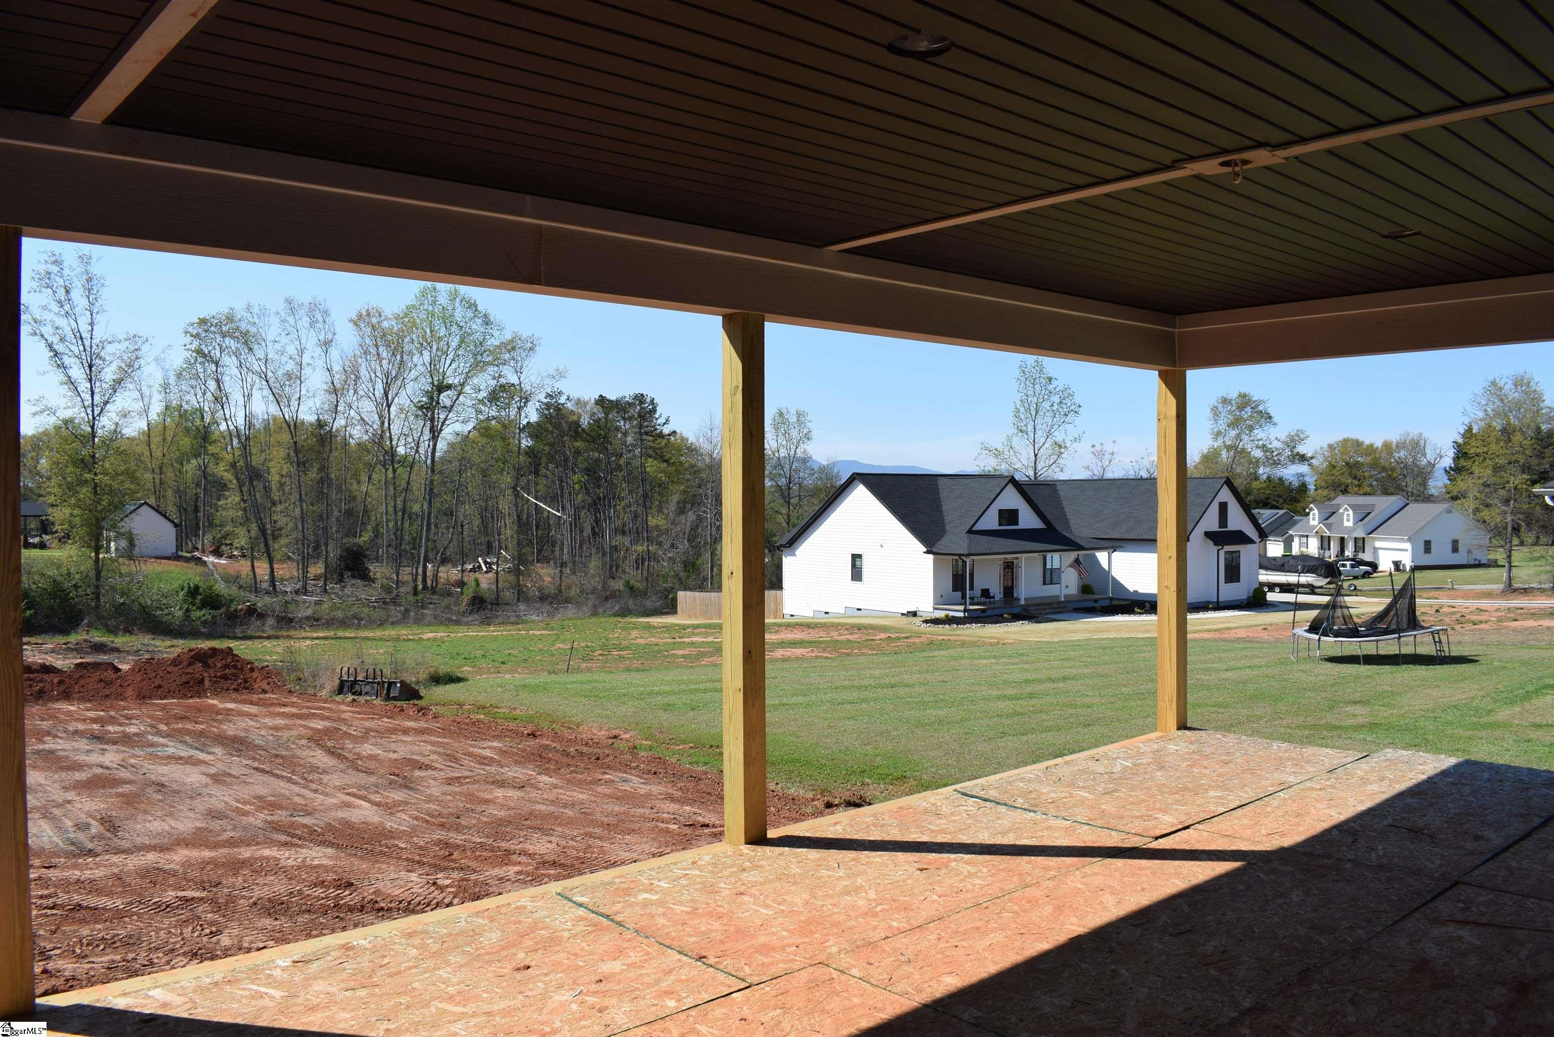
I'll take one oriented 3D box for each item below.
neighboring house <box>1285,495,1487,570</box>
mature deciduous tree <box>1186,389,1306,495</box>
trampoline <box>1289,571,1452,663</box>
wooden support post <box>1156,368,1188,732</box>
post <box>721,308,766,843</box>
[{"bbox_3d":[63.100,1.250,121.000,9.000,7.000,22.000,0,1,-5],"label":"neighboring house"},{"bbox_3d":[54.900,-4.600,135.000,12.500,20.200,12.500,0,1,24],"label":"mature deciduous tree"},{"bbox_3d":[17.100,2.770,33.500,4.270,2.650,4.270,0,1,27],"label":"trampoline"},{"bbox_3d":[2.703,0.223,7.939,0.140,2.430,0.140,-1,1,-41],"label":"wooden support post"},{"bbox_3d":[-0.150,0.283,5.406,0.140,2.430,0.140,-1,1,-41],"label":"post"}]

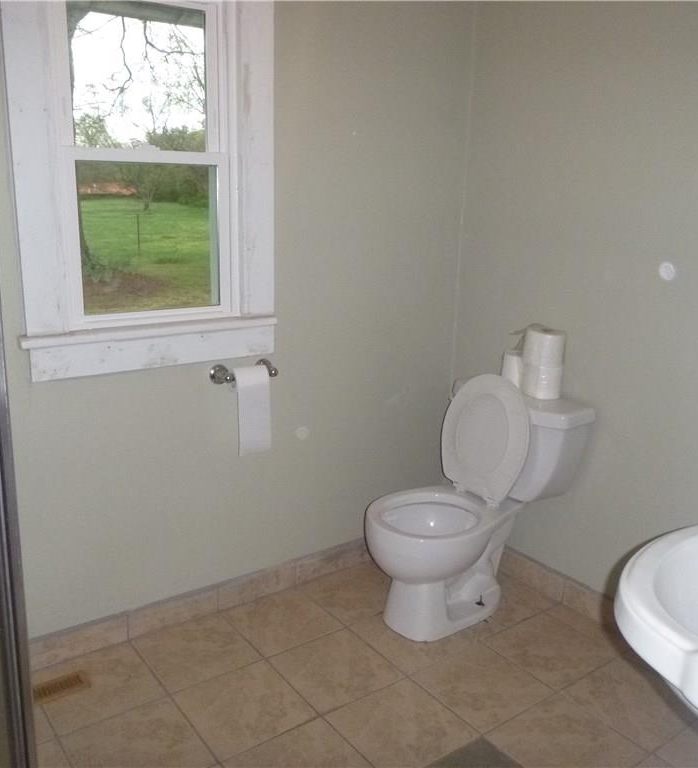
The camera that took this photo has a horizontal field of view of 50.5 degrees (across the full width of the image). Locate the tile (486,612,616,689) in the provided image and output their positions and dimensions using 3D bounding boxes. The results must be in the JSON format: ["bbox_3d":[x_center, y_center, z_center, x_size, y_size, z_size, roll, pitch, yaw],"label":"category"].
[{"bbox_3d":[0.642,0.850,2.364,0.305,0.010,0.305,-9,17,-35],"label":"tile"}]

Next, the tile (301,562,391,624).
[{"bbox_3d":[0.020,0.749,2.622,0.300,0.012,0.312,-9,17,-35],"label":"tile"}]

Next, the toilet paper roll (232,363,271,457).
[{"bbox_3d":[-0.316,0.079,2.350,0.112,0.276,0.060,-9,17,-35],"label":"toilet paper roll"}]

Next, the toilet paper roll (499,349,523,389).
[{"bbox_3d":[0.583,-0.031,2.563,0.115,0.108,0.115,-9,17,-35],"label":"toilet paper roll"}]

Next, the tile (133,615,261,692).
[{"bbox_3d":[-0.476,0.833,2.305,0.305,0.010,0.308,-9,17,-35],"label":"tile"}]

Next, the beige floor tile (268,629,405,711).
[{"bbox_3d":[-0.042,0.863,2.233,0.302,0.010,0.307,-9,17,-35],"label":"beige floor tile"}]

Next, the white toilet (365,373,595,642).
[{"bbox_3d":[0.362,0.377,2.461,0.670,0.800,0.490,-9,17,-35],"label":"white toilet"}]

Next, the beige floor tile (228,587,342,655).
[{"bbox_3d":[-0.225,0.785,2.447,0.300,0.012,0.312,-9,17,-35],"label":"beige floor tile"}]

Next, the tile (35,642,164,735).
[{"bbox_3d":[-0.714,0.859,2.096,0.300,0.012,0.312,-9,17,-35],"label":"tile"}]

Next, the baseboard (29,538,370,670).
[{"bbox_3d":[-0.312,0.704,2.607,1.586,0.105,0.014,-9,17,-35],"label":"baseboard"}]

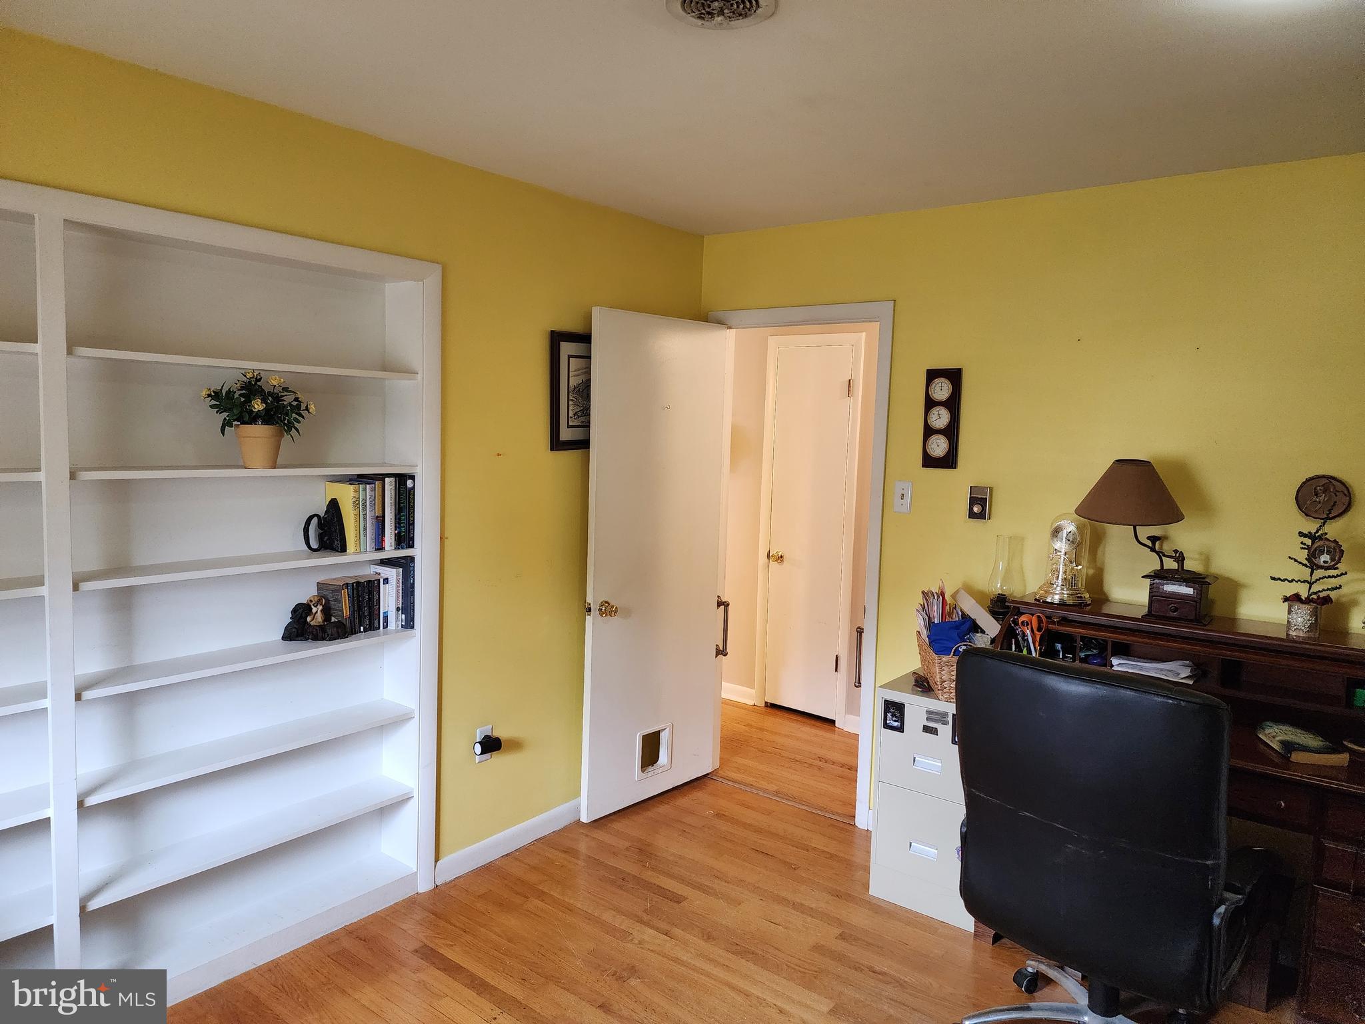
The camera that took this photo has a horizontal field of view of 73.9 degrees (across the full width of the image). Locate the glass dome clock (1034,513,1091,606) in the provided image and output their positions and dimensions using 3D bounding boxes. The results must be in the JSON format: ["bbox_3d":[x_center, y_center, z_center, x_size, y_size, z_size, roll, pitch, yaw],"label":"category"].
[{"bbox_3d":[1.271,0.149,3.005,0.178,0.294,0.178,6,7,38],"label":"glass dome clock"}]

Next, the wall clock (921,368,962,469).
[{"bbox_3d":[0.968,-0.348,3.392,0.132,0.369,0.032,6,7,38],"label":"wall clock"}]

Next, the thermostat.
[{"bbox_3d":[1.088,-0.030,3.314,0.074,0.121,0.036,6,7,38],"label":"thermostat"}]

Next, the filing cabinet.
[{"bbox_3d":[0.952,0.971,3.199,0.377,0.736,0.456,6,7,38],"label":"filing cabinet"}]

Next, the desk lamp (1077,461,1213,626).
[{"bbox_3d":[1.424,0.081,2.802,0.400,0.479,0.310,6,7,38],"label":"desk lamp"}]

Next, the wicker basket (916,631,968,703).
[{"bbox_3d":[0.955,0.515,3.138,0.220,0.180,0.360,2,5,3],"label":"wicker basket"}]

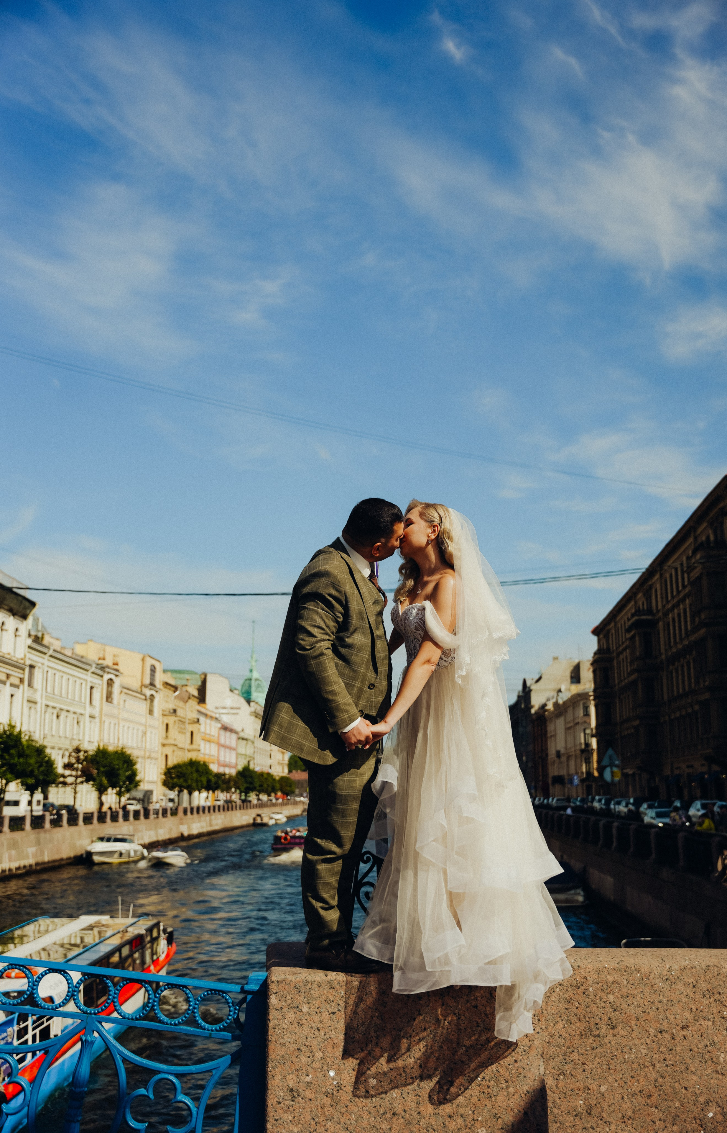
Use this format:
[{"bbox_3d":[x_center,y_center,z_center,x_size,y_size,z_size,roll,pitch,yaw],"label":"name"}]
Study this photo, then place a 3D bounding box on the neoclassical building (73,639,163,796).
[{"bbox_3d":[-33.130,19.894,129.969,12.000,20.000,26.000,-1,-12,3],"label":"neoclassical building"}]

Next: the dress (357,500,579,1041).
[{"bbox_3d":[0.363,0.667,3.917,0.700,1.900,0.630,5,-13,-24],"label":"dress"}]

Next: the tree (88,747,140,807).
[{"bbox_3d":[-19.133,16.896,82.303,4.000,5.750,4.200,0,-12,0],"label":"tree"}]

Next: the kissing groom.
[{"bbox_3d":[-0.113,0.582,3.987,0.450,1.710,0.520,-6,-13,24],"label":"kissing groom"}]

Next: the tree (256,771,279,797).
[{"bbox_3d":[-14.327,33.636,160.528,3.500,5.800,3.500,0,-12,0],"label":"tree"}]

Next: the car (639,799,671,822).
[{"bbox_3d":[21.104,17.750,76.971,1.780,1.530,4.400,-1,-12,4],"label":"car"}]

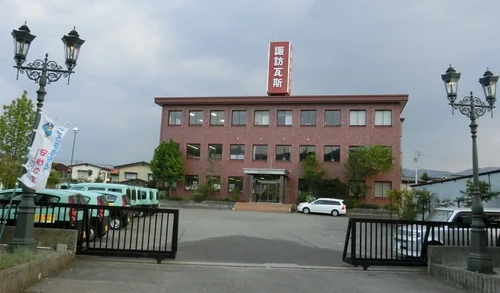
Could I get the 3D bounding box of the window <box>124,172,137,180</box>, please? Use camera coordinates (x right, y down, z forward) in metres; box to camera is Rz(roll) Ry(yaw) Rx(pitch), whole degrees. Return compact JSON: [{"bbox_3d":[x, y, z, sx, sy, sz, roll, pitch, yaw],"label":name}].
[{"bbox_3d":[-19.840,4.923,69.900,2.088,1.154,0.200,2,-8,7],"label":"window"}]

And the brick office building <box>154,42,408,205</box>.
[{"bbox_3d":[3.799,-2.177,50.212,26.800,18.450,14.300,1,-9,13],"label":"brick office building"}]

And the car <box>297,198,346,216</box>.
[{"bbox_3d":[6.681,5.596,38.726,4.420,1.500,1.700,0,-9,19],"label":"car"}]

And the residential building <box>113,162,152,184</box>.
[{"bbox_3d":[-17.952,6.650,73.735,8.916,7.026,8.500,2,-8,7],"label":"residential building"}]

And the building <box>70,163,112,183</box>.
[{"bbox_3d":[-26.189,6.532,73.116,6.752,6.275,7.500,2,-8,7],"label":"building"}]

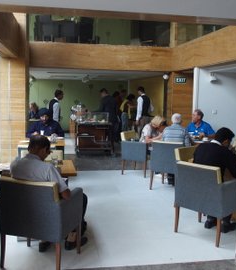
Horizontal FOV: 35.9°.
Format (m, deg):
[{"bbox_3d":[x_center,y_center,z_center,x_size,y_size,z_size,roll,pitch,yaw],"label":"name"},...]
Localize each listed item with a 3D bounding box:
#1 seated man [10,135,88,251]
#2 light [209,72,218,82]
[{"bbox_3d":[-0.668,0.567,3.559,0.560,1.200,0.880,2,6,15],"label":"seated man"},{"bbox_3d":[2.252,-1.359,8.600,0.190,0.260,0.190,3,6,17],"label":"light"}]

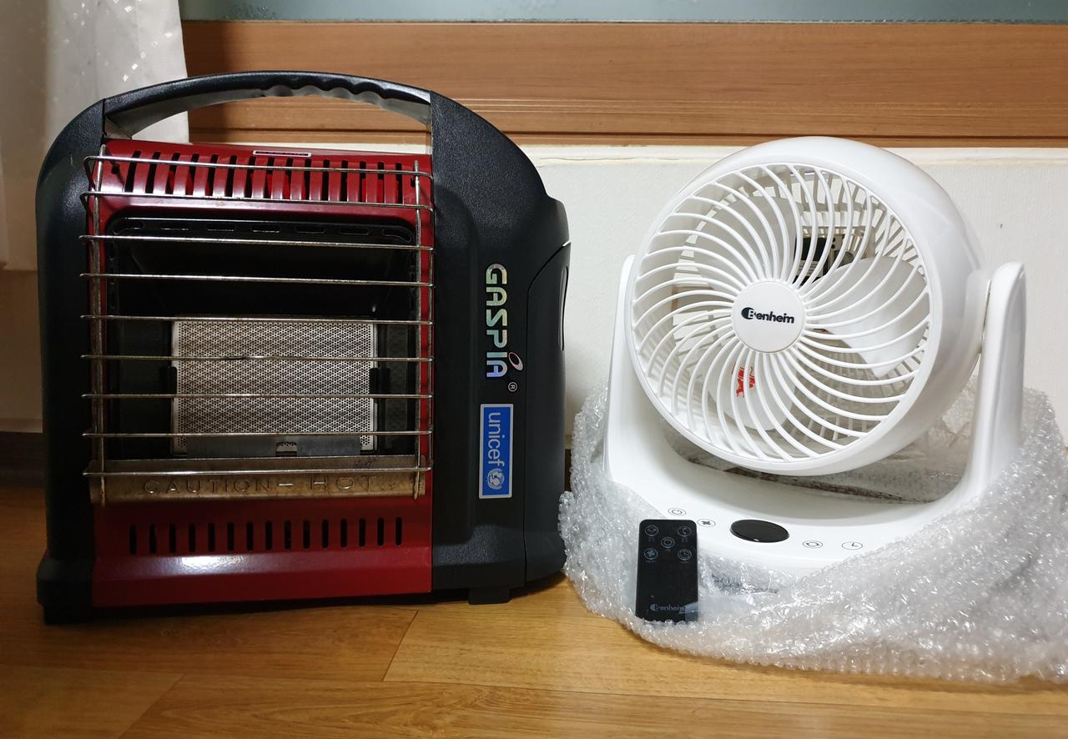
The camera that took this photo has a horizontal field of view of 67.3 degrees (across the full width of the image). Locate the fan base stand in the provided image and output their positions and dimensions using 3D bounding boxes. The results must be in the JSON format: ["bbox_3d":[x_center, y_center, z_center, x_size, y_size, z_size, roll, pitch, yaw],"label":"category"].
[{"bbox_3d":[0.198,0.030,0.649,0.312,0.238,0.235,8,9,29],"label":"fan base stand"}]

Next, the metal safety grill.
[{"bbox_3d":[-0.169,-0.026,0.509,0.207,0.220,0.035,0,5,-10],"label":"metal safety grill"}]

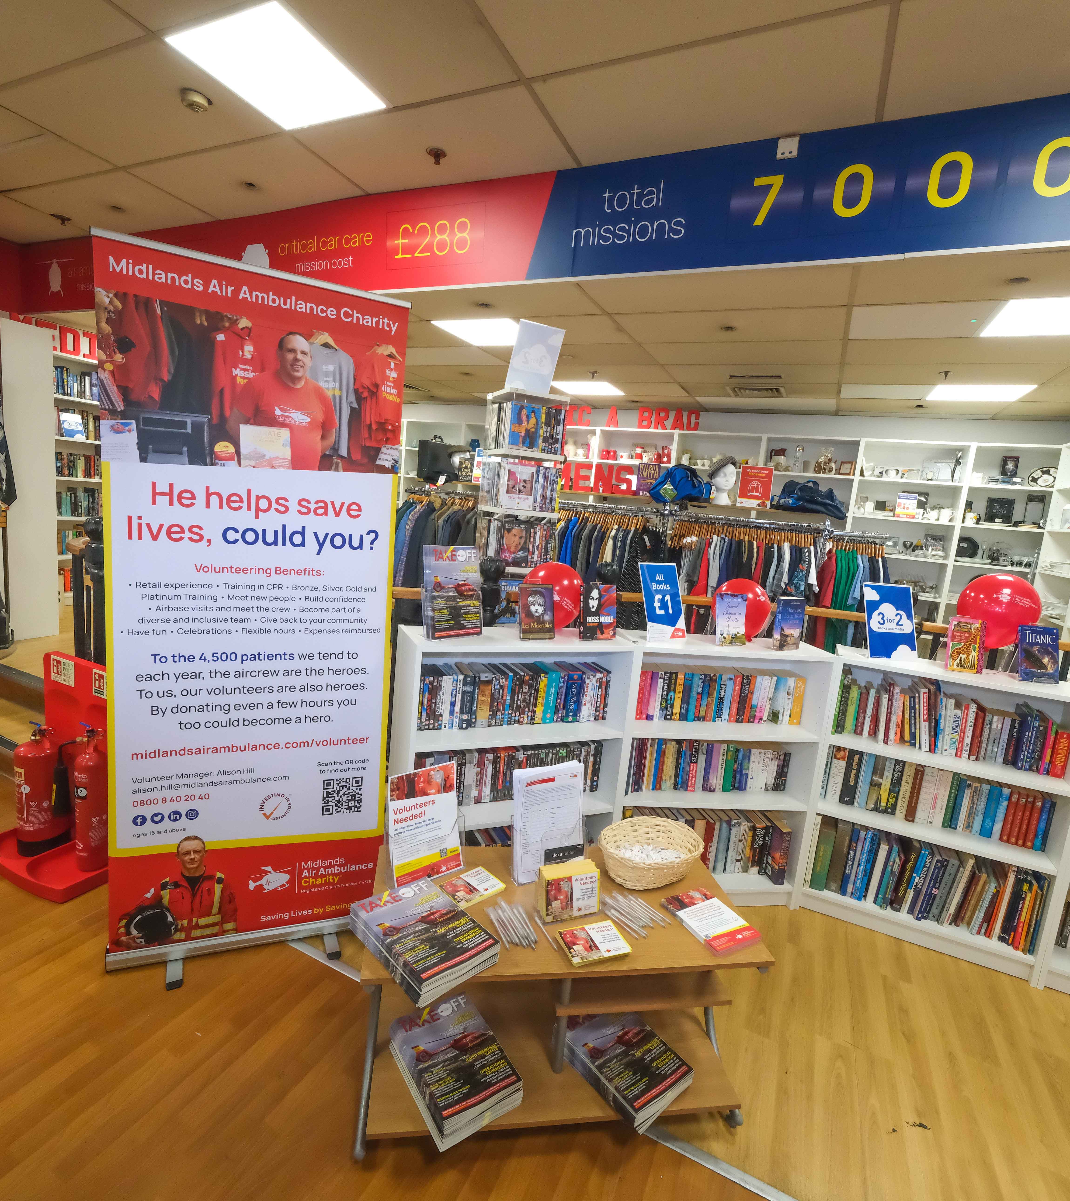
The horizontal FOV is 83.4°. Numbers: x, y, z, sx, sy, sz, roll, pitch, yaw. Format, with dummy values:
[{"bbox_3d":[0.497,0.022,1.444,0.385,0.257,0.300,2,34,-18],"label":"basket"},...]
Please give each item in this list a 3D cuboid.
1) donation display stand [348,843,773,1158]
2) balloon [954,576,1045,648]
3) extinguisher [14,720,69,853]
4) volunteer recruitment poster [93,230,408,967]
[{"bbox_3d":[0.039,1.037,1.627,0.955,0.500,0.495,4,8,-10],"label":"donation display stand"},{"bbox_3d":[1.743,0.045,2.263,0.260,0.285,0.260,9,9,24],"label":"balloon"},{"bbox_3d":[-1.916,0.720,2.345,0.168,0.505,0.172,9,9,25],"label":"extinguisher"},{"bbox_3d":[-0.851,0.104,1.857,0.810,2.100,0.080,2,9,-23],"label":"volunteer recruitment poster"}]

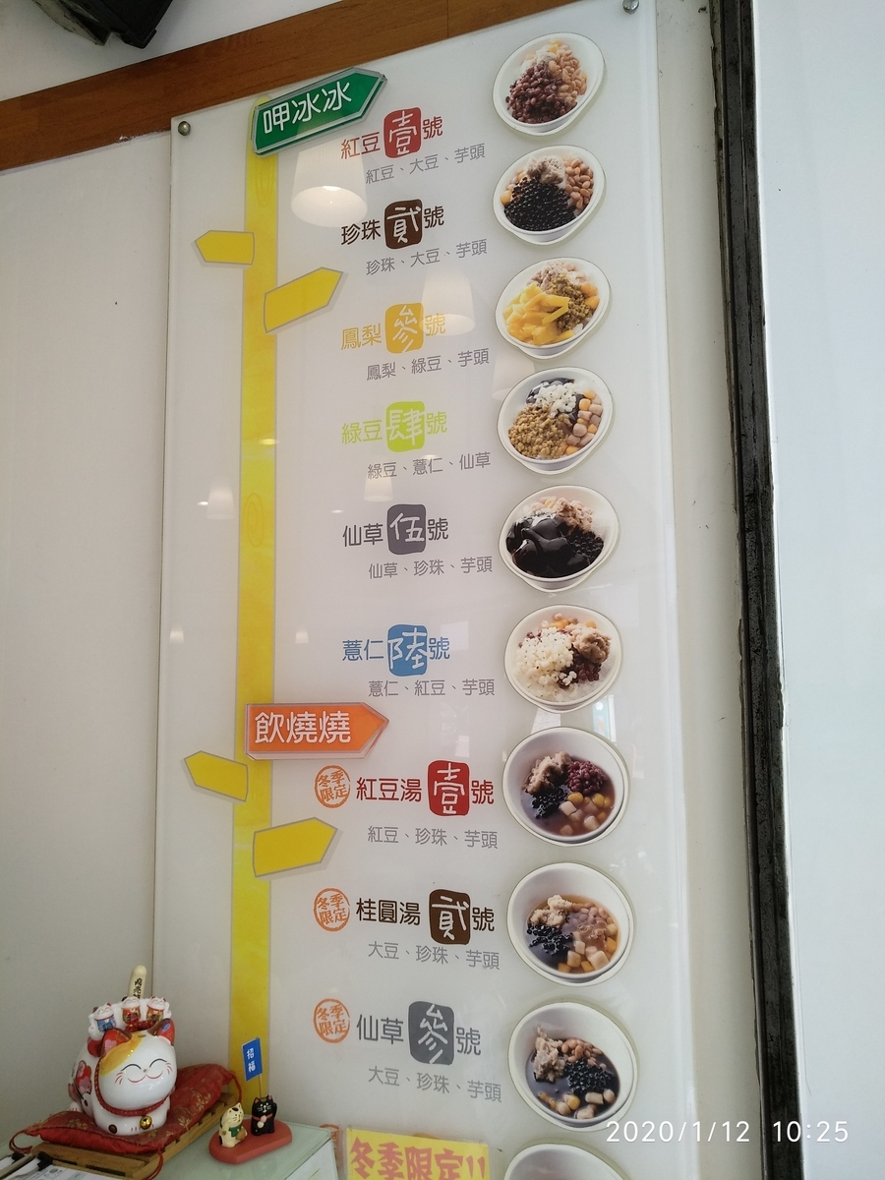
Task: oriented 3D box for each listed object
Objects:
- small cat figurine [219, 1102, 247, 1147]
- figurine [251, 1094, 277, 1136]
[{"bbox_3d":[-0.237,0.605,0.852,0.029,0.035,0.031,-4,-6,33],"label":"small cat figurine"},{"bbox_3d":[-0.206,0.606,0.870,0.030,0.035,0.024,2,-5,-26],"label":"figurine"}]

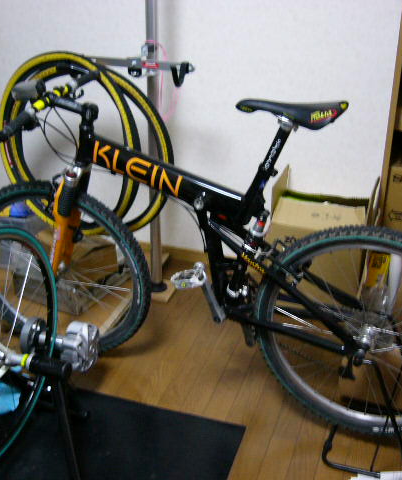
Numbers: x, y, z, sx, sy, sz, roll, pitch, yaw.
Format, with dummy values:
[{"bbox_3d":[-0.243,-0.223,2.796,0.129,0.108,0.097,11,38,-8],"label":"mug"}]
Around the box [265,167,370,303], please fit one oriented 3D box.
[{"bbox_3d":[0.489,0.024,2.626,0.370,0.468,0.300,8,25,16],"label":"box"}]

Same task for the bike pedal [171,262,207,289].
[{"bbox_3d":[-0.030,0.101,1.796,0.088,0.035,0.095,-5,20,27],"label":"bike pedal"}]

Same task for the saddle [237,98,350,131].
[{"bbox_3d":[0.226,-0.330,1.643,0.285,0.078,0.140,10,26,21],"label":"saddle"}]

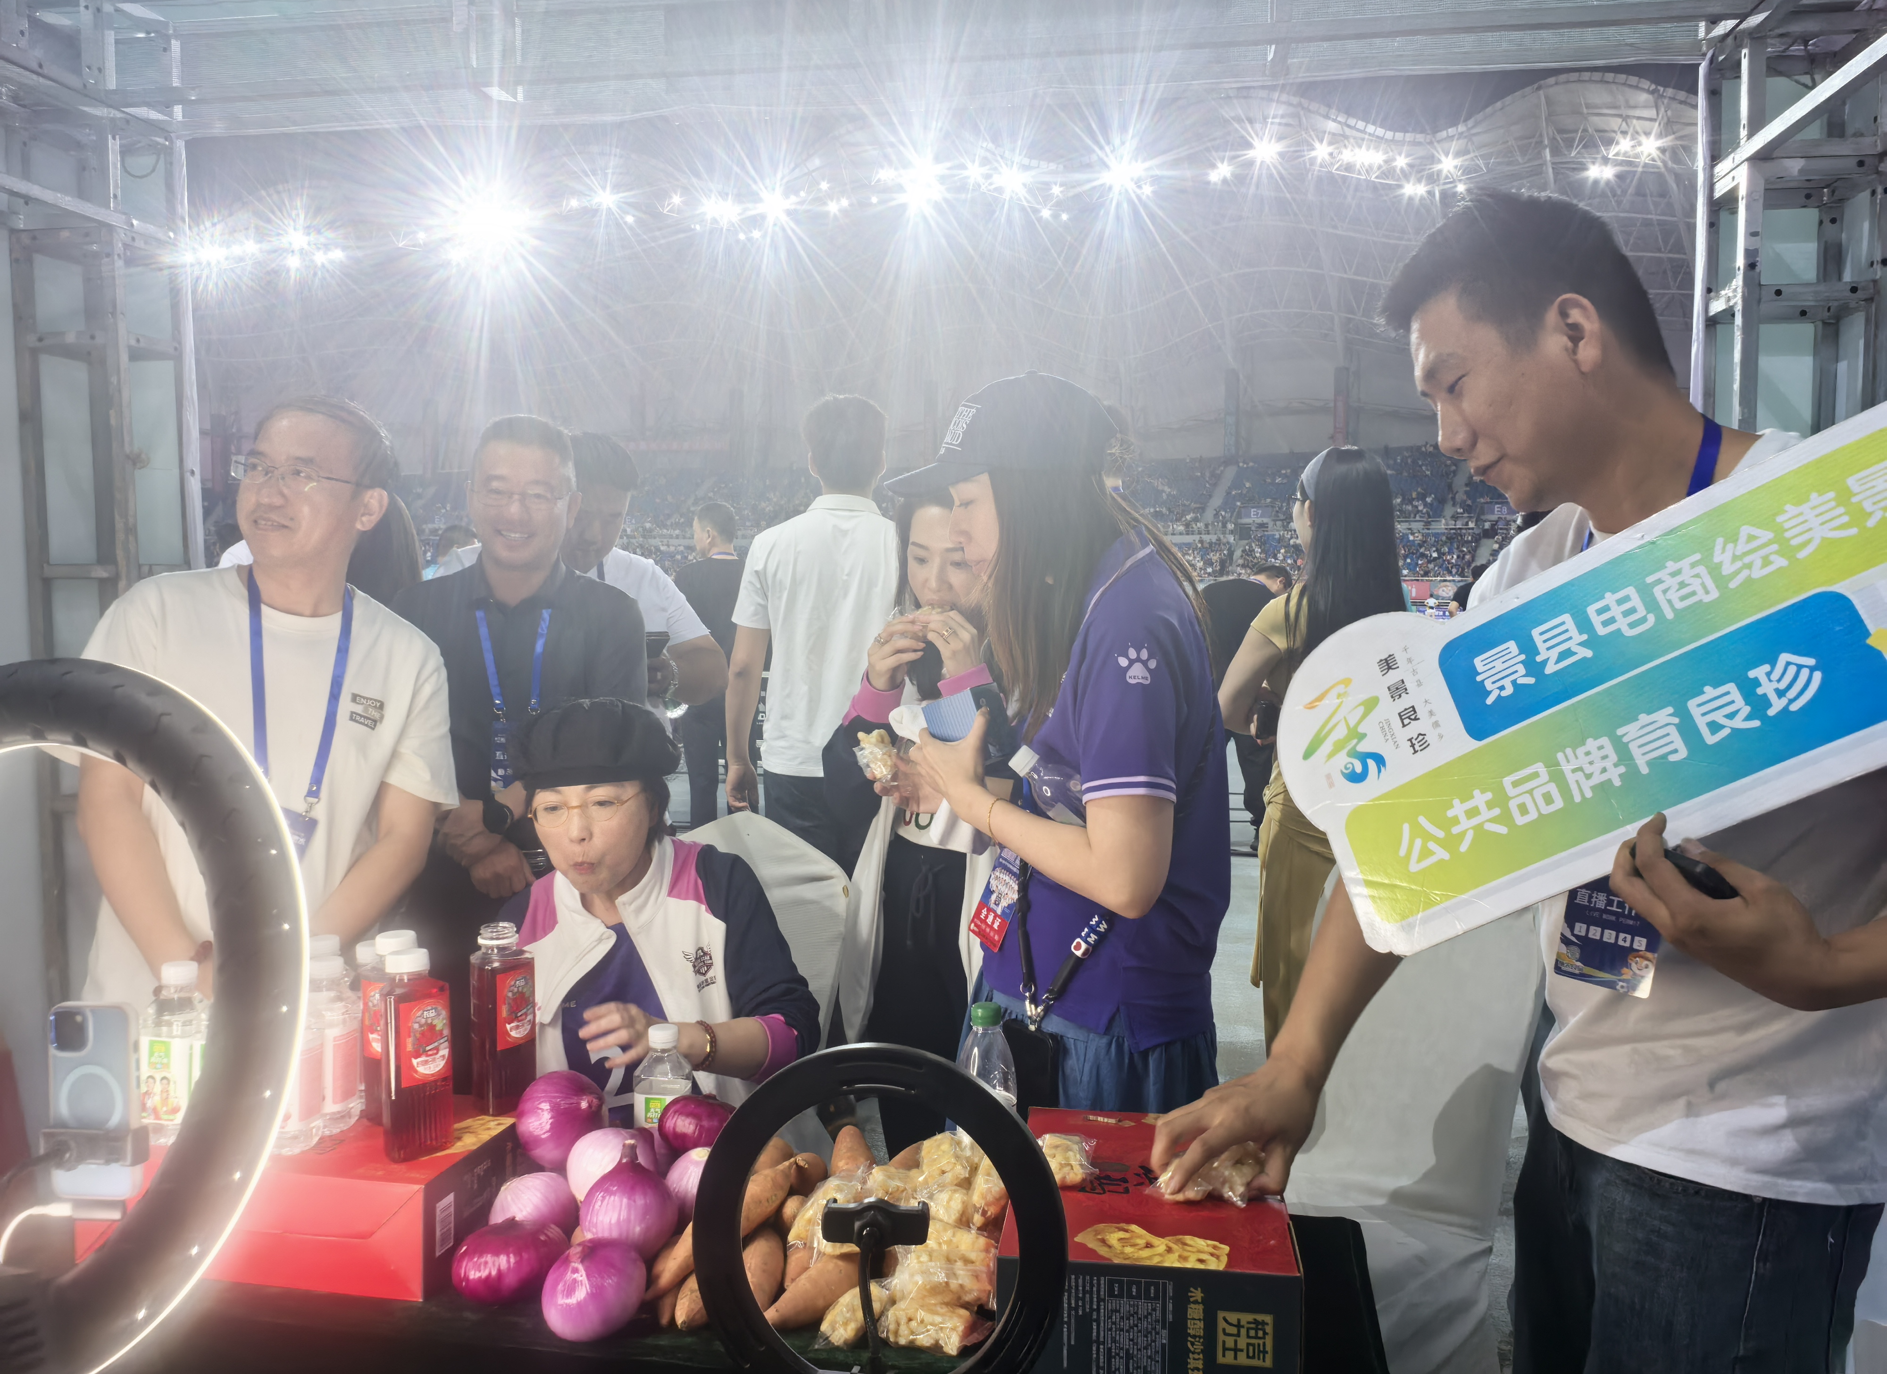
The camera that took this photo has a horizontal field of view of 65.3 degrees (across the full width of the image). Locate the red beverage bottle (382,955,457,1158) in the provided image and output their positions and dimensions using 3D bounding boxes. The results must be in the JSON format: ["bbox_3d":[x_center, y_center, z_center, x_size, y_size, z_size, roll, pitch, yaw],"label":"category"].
[{"bbox_3d":[-0.490,0.339,1.366,0.054,0.184,0.054,-5,6,-43],"label":"red beverage bottle"}]

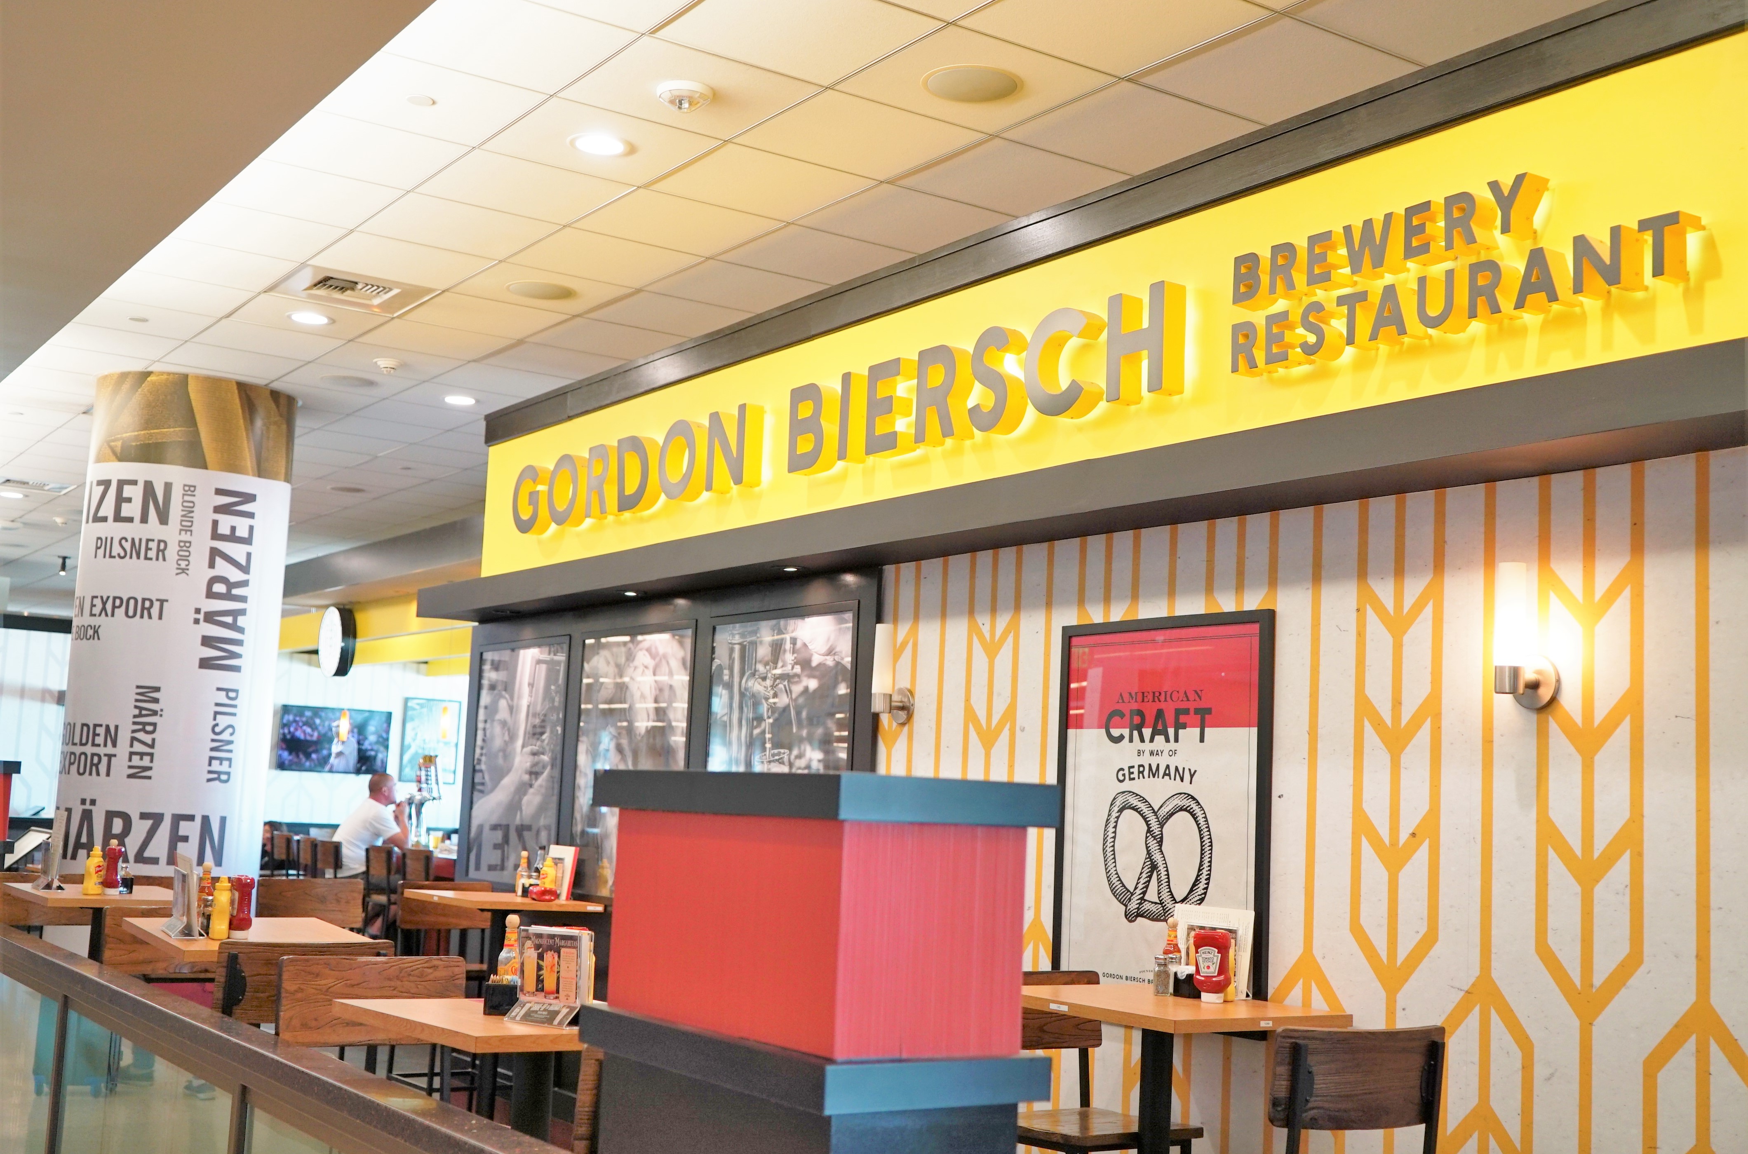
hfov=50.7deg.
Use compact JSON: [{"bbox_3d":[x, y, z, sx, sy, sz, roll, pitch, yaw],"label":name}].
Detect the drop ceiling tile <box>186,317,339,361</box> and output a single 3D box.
[{"bbox_3d":[-2.960,-1.163,9.044,0.605,0.018,0.605,7,-8,-34],"label":"drop ceiling tile"}]

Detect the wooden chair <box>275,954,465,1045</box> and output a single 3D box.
[{"bbox_3d":[-1.180,1.503,4.444,0.460,1.120,0.480,7,-8,-35],"label":"wooden chair"}]

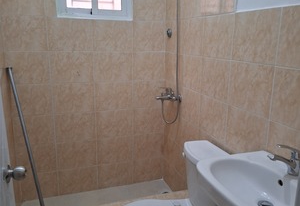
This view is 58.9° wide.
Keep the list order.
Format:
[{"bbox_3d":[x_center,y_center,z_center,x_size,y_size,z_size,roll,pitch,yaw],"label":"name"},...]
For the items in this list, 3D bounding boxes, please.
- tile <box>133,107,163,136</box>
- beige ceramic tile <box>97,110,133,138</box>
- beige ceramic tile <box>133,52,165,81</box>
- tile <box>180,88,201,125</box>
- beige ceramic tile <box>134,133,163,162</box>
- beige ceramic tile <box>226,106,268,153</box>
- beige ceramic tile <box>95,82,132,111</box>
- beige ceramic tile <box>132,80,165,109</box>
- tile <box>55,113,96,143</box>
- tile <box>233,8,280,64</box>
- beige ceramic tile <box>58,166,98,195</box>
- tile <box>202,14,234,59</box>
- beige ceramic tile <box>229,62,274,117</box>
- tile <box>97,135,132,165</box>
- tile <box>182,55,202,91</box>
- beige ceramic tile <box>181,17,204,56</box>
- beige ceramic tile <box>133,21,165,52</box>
[{"bbox_3d":[-0.019,0.164,2.416,0.283,0.248,0.010,-4,14,-19],"label":"tile"},{"bbox_3d":[-0.307,0.178,2.325,0.330,0.250,0.012,-4,14,-19],"label":"beige ceramic tile"},{"bbox_3d":[-0.010,-0.315,2.308,0.285,0.250,0.012,-4,14,-19],"label":"beige ceramic tile"},{"bbox_3d":[0.285,0.016,2.004,0.010,0.250,0.327,-4,15,-19],"label":"tile"},{"bbox_3d":[-0.018,0.406,2.479,0.285,0.250,0.012,-4,14,-19],"label":"beige ceramic tile"},{"bbox_3d":[0.496,0.165,1.395,0.010,0.248,0.319,-4,14,-19],"label":"beige ceramic tile"},{"bbox_3d":[-0.306,-0.058,2.269,0.327,0.250,0.010,-4,15,-19],"label":"beige ceramic tile"},{"bbox_3d":[-0.015,-0.077,2.358,0.283,0.248,0.010,-4,14,-19],"label":"beige ceramic tile"},{"bbox_3d":[-0.617,0.206,2.206,0.329,0.248,0.010,-4,14,-19],"label":"tile"},{"bbox_3d":[0.505,-0.323,1.304,0.012,0.250,0.330,-4,14,-19],"label":"tile"},{"bbox_3d":[-0.624,0.684,2.341,0.327,0.233,0.010,-4,15,-19],"label":"beige ceramic tile"},{"bbox_3d":[0.398,-0.387,1.563,0.010,0.248,0.319,-4,14,-19],"label":"tile"},{"bbox_3d":[0.502,-0.078,1.358,0.012,0.250,0.330,-4,14,-19],"label":"beige ceramic tile"},{"bbox_3d":[-0.310,0.425,2.372,0.329,0.248,0.010,-4,14,-19],"label":"tile"},{"bbox_3d":[0.288,-0.227,1.944,0.010,0.250,0.327,-4,15,-19],"label":"tile"},{"bbox_3d":[0.293,-0.457,1.846,0.010,0.248,0.319,-4,14,-19],"label":"beige ceramic tile"},{"bbox_3d":[-0.005,-0.564,2.251,0.297,0.250,0.010,-4,15,-19],"label":"beige ceramic tile"}]

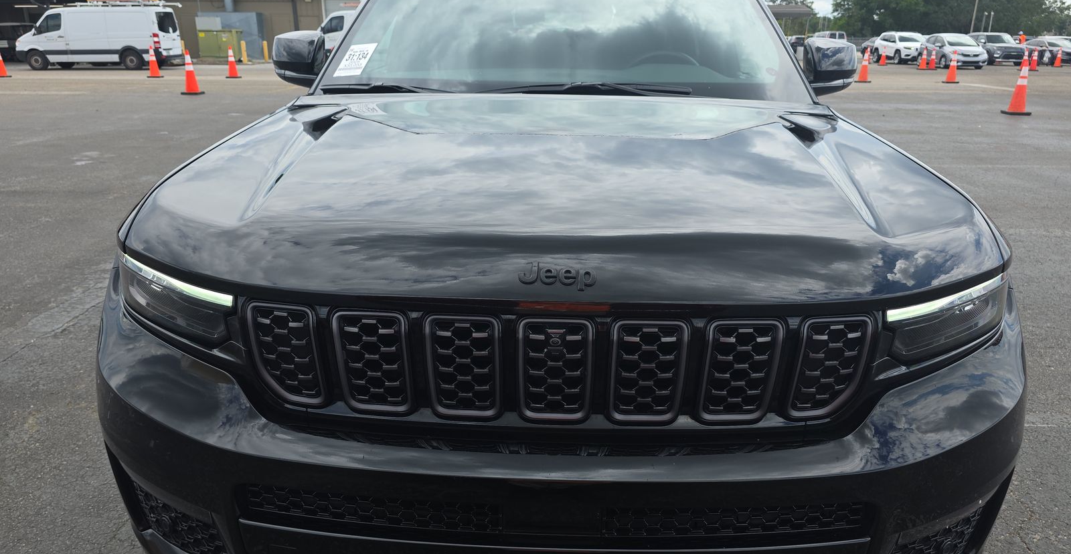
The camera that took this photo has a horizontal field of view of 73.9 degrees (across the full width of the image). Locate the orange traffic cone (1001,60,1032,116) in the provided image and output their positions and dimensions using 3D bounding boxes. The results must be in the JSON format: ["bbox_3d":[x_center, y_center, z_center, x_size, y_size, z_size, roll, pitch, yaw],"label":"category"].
[{"bbox_3d":[8.633,-3.370,12.610,0.370,0.920,0.370,0,19,0],"label":"orange traffic cone"}]

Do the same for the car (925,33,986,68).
[{"bbox_3d":[19.400,-10.586,33.200,1.720,1.520,4.150,2,19,4],"label":"car"}]

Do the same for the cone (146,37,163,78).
[{"bbox_3d":[-11.683,-6.569,21.752,0.430,0.920,0.430,0,19,0],"label":"cone"}]

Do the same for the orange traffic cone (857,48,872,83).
[{"bbox_3d":[9.531,-6.094,20.552,0.430,0.920,0.430,0,19,0],"label":"orange traffic cone"}]

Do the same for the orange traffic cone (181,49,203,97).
[{"bbox_3d":[-7.618,-4.532,15.707,0.370,0.920,0.370,0,19,0],"label":"orange traffic cone"}]

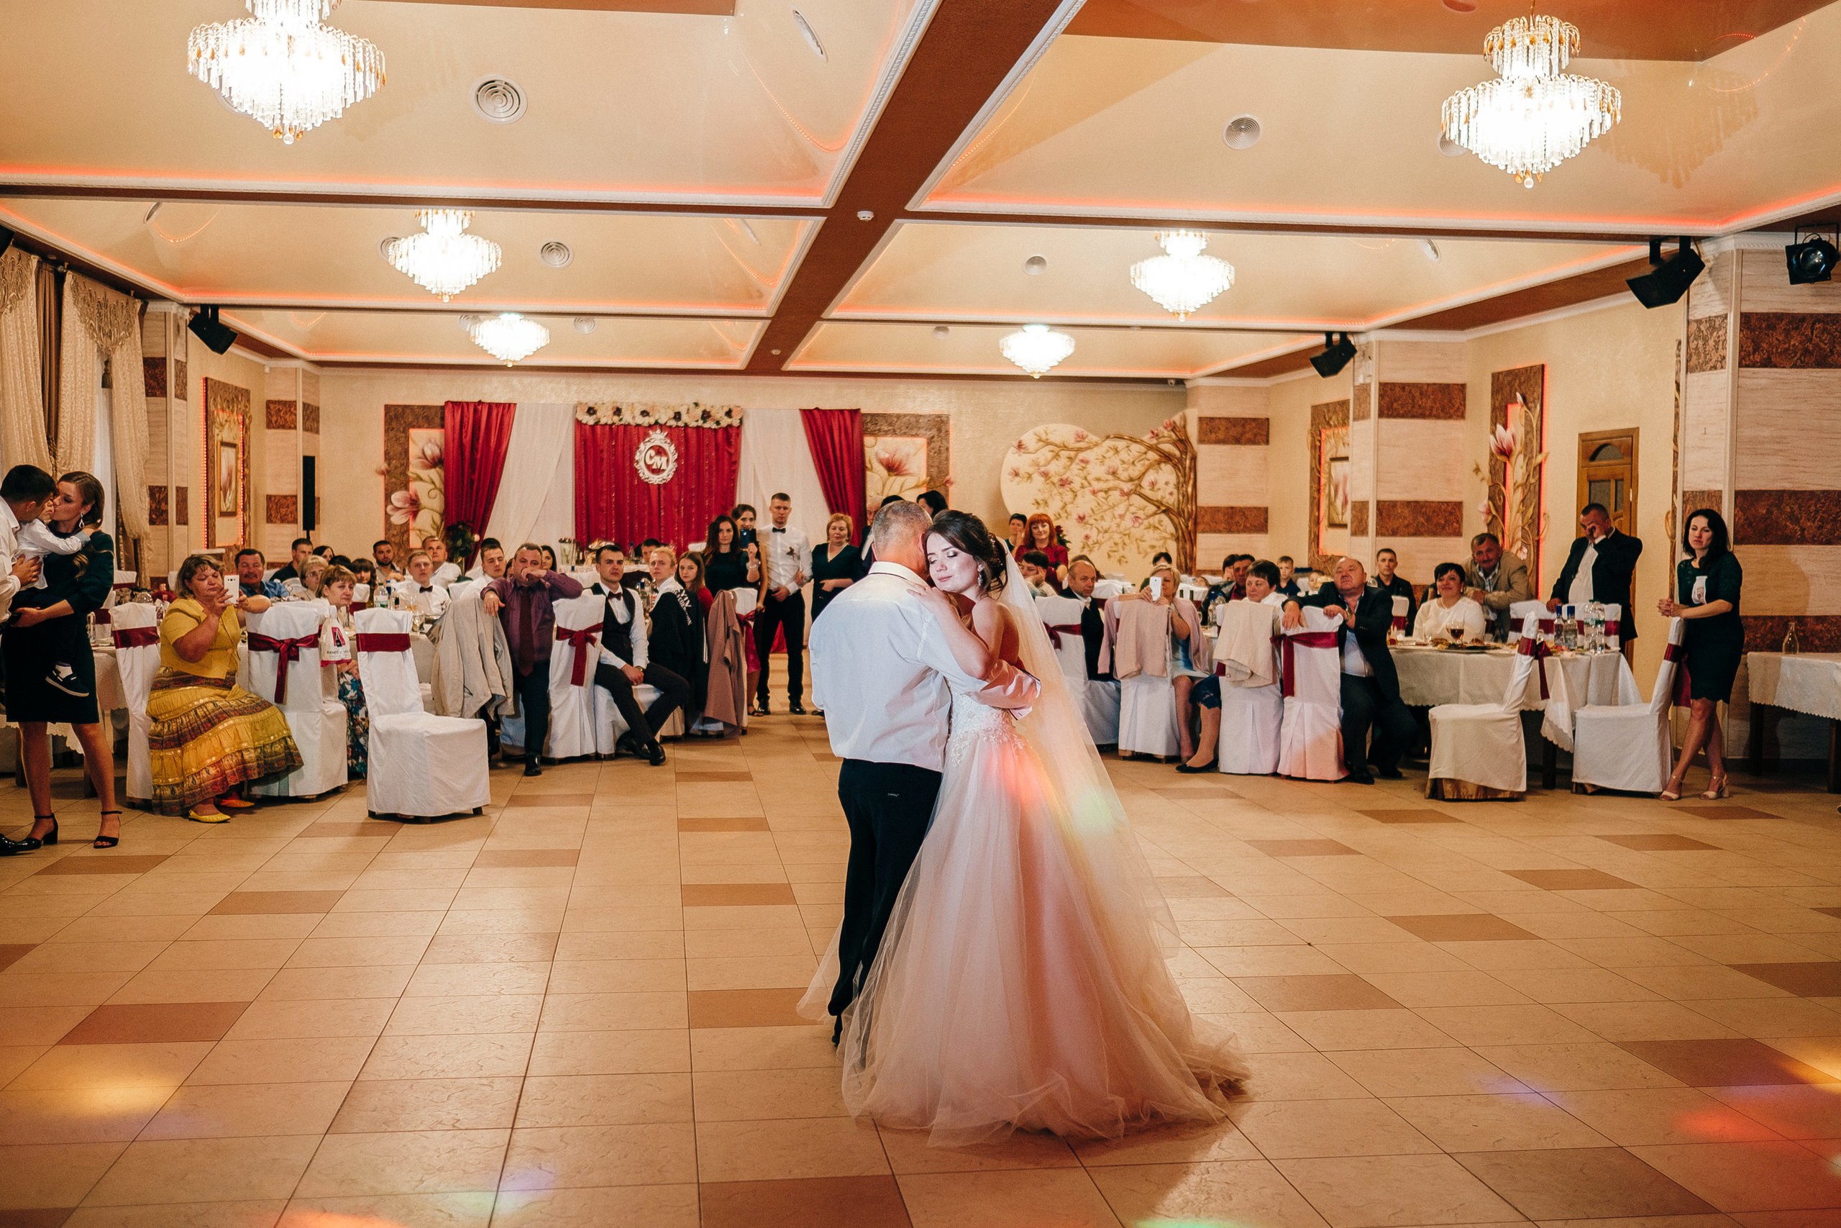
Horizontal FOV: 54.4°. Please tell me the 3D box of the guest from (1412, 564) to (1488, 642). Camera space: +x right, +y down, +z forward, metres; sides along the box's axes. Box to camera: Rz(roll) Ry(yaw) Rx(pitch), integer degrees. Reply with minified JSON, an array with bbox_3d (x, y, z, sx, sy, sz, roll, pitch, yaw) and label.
[{"bbox_3d":[3.564,0.302,12.100,0.550,1.300,0.720,2,3,23],"label":"guest"}]

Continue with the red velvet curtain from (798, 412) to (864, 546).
[{"bbox_3d":[-1.023,-1.029,21.678,0.820,2.880,0.200,0,3,-8],"label":"red velvet curtain"}]

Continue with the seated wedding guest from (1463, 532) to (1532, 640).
[{"bbox_3d":[4.120,0.175,12.800,0.580,1.500,0.600,2,3,23],"label":"seated wedding guest"}]

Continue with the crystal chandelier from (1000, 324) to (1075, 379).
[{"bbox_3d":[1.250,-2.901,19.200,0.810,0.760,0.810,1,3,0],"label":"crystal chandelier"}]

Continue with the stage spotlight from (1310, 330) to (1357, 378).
[{"bbox_3d":[3.859,-2.414,16.700,0.410,0.340,0.320,-34,13,-15],"label":"stage spotlight"}]

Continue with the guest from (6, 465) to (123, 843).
[{"bbox_3d":[-3.996,0.208,8.321,0.500,1.732,0.420,2,3,27],"label":"guest"}]

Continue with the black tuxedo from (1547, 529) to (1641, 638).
[{"bbox_3d":[4.679,-0.189,12.400,0.580,0.800,0.420,3,4,40],"label":"black tuxedo"}]

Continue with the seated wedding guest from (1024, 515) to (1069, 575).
[{"bbox_3d":[1.121,-0.094,16.500,0.480,1.653,0.320,1,3,2],"label":"seated wedding guest"}]

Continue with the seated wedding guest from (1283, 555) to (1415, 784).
[{"bbox_3d":[2.632,0.325,10.900,0.720,1.350,0.720,1,3,14],"label":"seated wedding guest"}]

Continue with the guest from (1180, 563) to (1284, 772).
[{"bbox_3d":[1.948,0.319,11.167,0.660,1.310,0.470,-1,3,-23],"label":"guest"}]

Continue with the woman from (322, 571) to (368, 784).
[{"bbox_3d":[-3.463,0.325,10.669,0.470,1.220,0.660,-1,3,-30],"label":"woman"}]

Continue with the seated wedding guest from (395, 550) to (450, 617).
[{"bbox_3d":[-3.631,0.178,13.000,0.500,1.290,0.750,0,3,-16],"label":"seated wedding guest"}]

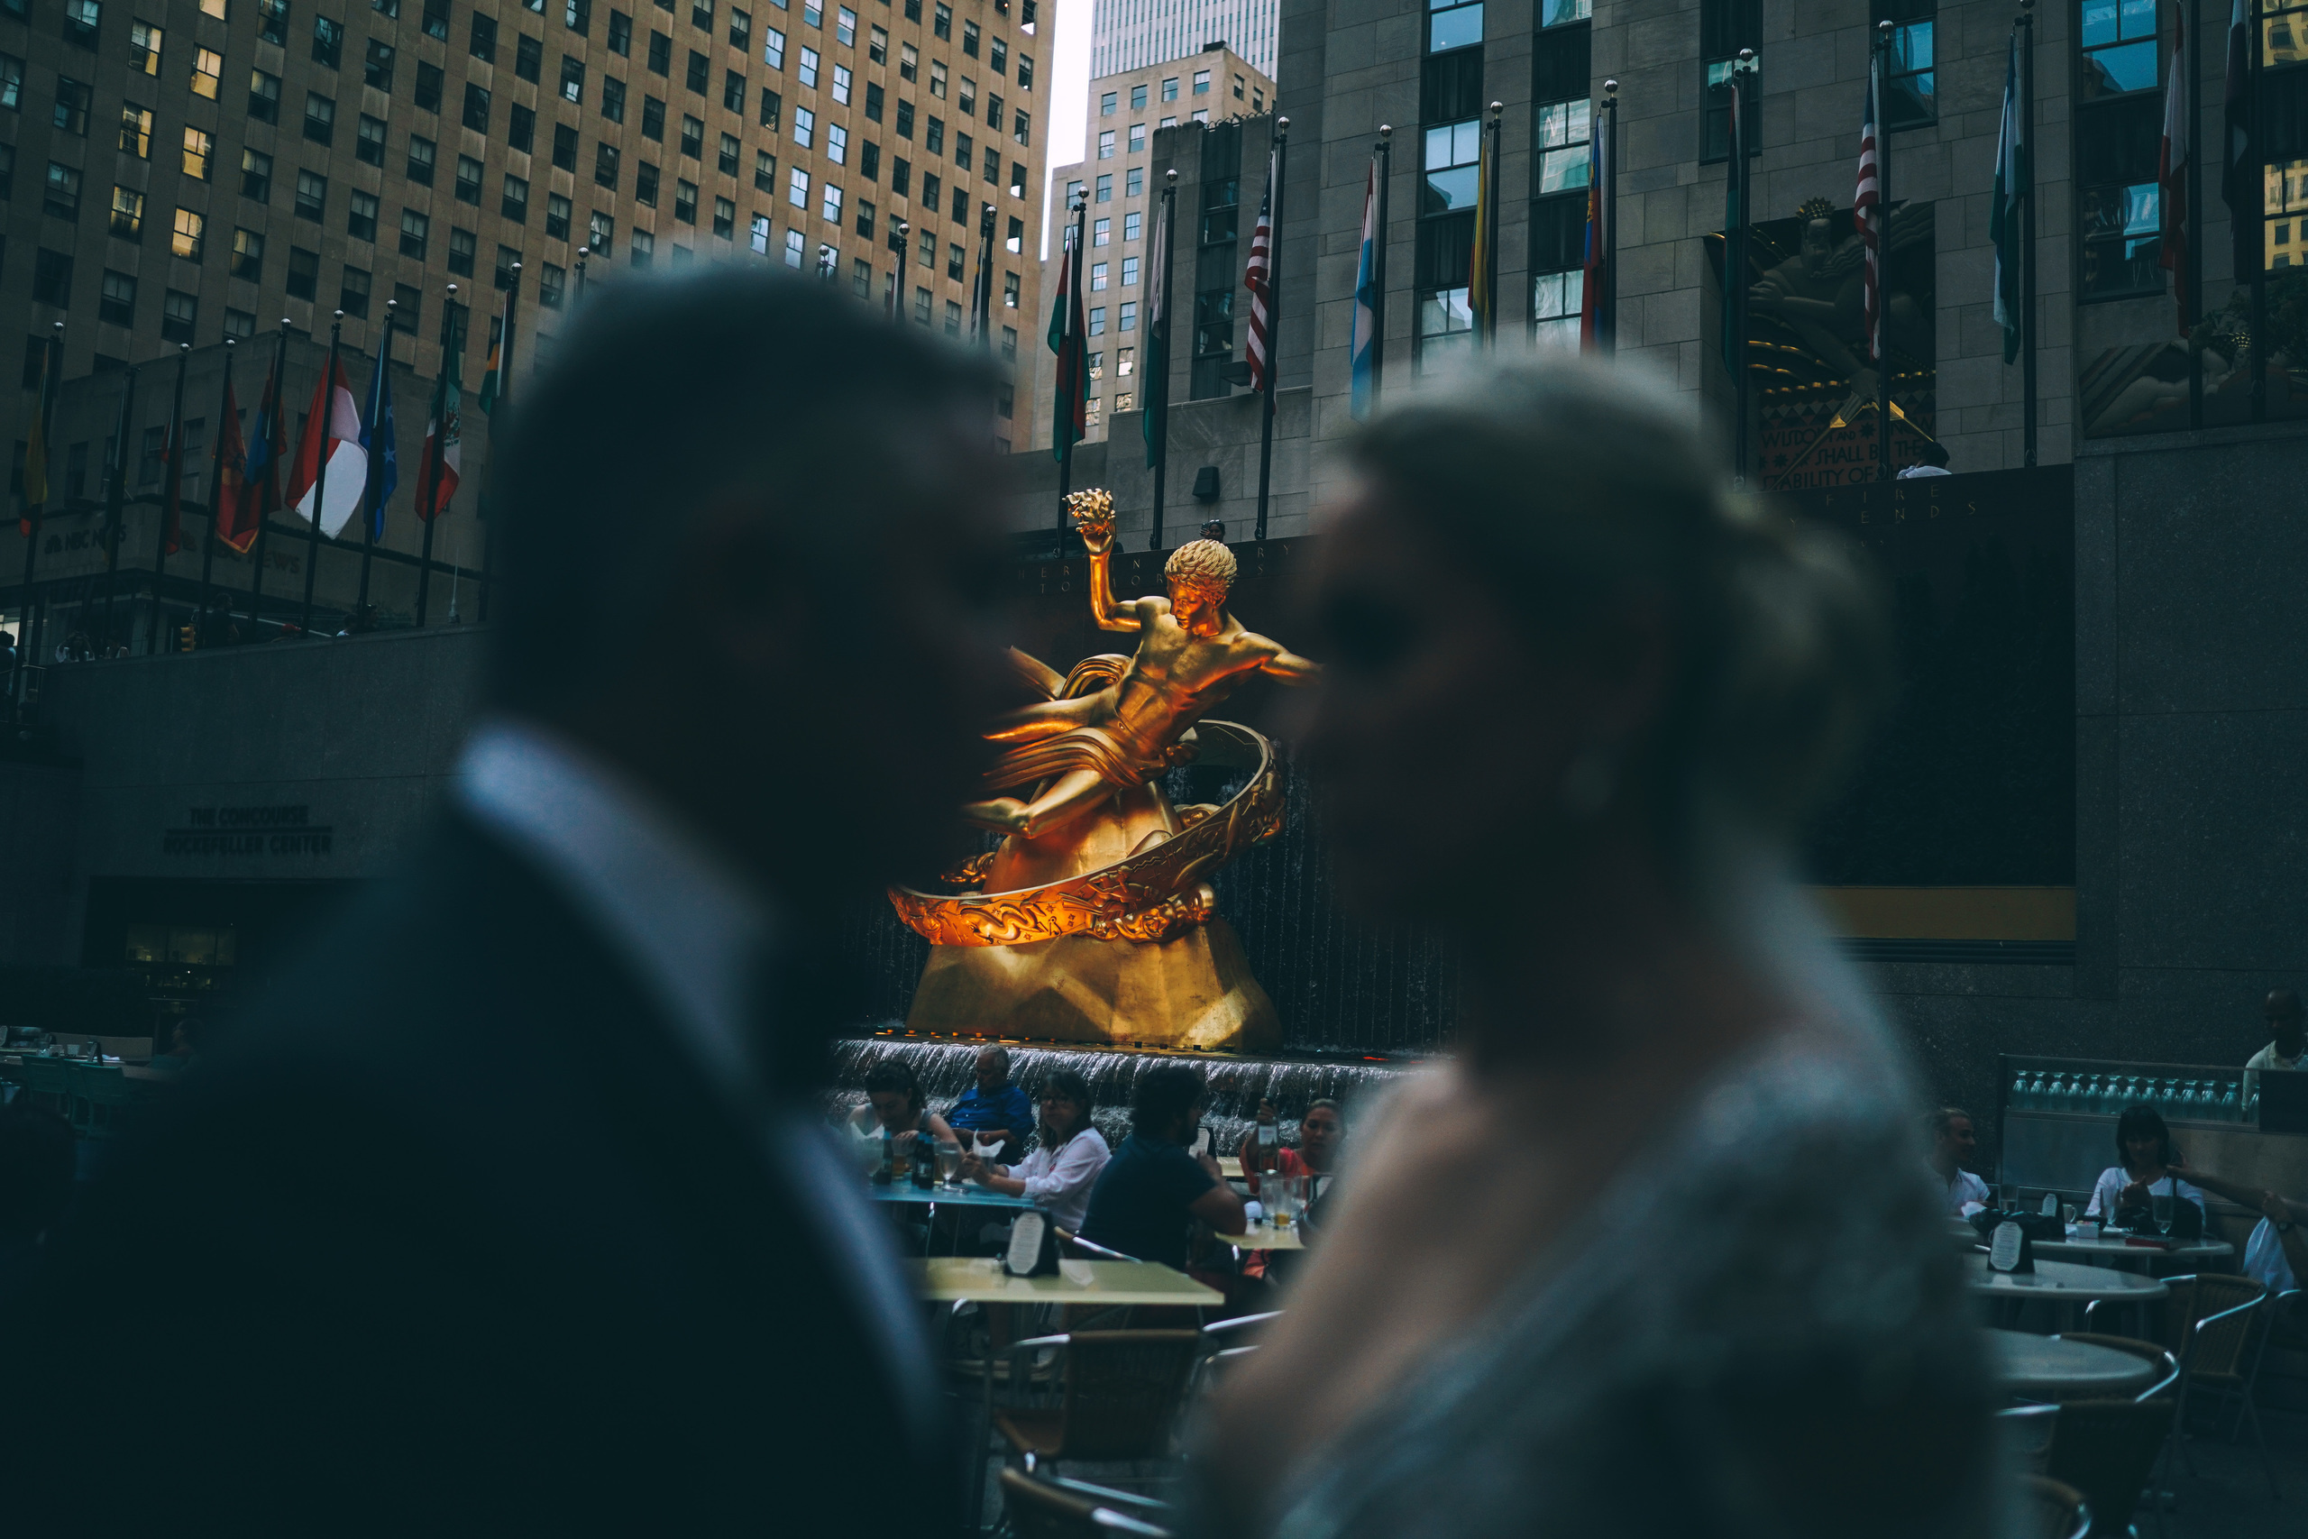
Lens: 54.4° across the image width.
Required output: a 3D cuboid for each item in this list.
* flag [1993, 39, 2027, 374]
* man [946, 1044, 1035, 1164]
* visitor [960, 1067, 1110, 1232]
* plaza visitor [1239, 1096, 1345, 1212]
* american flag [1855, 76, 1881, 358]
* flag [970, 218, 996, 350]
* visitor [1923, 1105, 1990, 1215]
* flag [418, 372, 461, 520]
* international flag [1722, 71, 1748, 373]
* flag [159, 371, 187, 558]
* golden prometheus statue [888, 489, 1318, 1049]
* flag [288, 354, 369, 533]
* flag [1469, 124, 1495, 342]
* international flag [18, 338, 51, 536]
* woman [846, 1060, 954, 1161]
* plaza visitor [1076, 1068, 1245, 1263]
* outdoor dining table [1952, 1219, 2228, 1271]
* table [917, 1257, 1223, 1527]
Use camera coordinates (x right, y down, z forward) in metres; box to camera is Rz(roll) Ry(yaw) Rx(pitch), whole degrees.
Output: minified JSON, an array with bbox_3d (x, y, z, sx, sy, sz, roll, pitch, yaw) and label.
[{"bbox_3d":[7.726,-5.171,20.280,0.450,3.129,0.400,0,-7,21],"label":"flag"},{"bbox_3d":[-0.880,1.970,10.900,0.550,1.260,0.800,-2,-8,38],"label":"man"},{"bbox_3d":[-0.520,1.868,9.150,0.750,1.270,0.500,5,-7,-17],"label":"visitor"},{"bbox_3d":[0.648,1.991,9.236,0.600,1.240,0.820,1,-7,14],"label":"plaza visitor"},{"bbox_3d":[6.252,-4.837,19.620,0.300,2.587,0.300,-1,-8,31],"label":"american flag"},{"bbox_3d":[-2.152,-5.030,27.299,0.440,3.030,0.400,4,-7,-5],"label":"flag"},{"bbox_3d":[3.200,1.974,9.100,0.750,1.200,0.500,0,-6,18],"label":"visitor"},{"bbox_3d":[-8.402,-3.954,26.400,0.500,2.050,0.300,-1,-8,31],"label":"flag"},{"bbox_3d":[5.254,-4.948,20.304,0.280,2.759,0.300,-1,-8,31],"label":"international flag"},{"bbox_3d":[-15.253,-4.853,35.000,0.500,3.073,0.400,6,-7,-24],"label":"flag"},{"bbox_3d":[-0.408,-0.043,21.600,3.950,5.350,2.800,-1,-7,27],"label":"golden prometheus statue"},{"bbox_3d":[-12.043,-4.776,32.700,1.150,2.975,0.550,5,-7,-21],"label":"flag"},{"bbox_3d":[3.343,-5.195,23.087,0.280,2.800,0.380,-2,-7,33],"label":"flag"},{"bbox_3d":[-16.574,-4.933,33.209,0.300,2.900,0.450,-2,-7,33],"label":"international flag"},{"bbox_3d":[-1.118,1.926,9.636,0.540,1.280,0.820,4,-7,-6],"label":"woman"},{"bbox_3d":[0.060,1.627,7.420,0.750,1.320,0.520,6,-7,-28],"label":"plaza visitor"},{"bbox_3d":[3.650,2.170,8.720,1.050,0.740,1.050,-2,-7,33],"label":"outdoor dining table"},{"bbox_3d":[-0.360,1.832,6.487,0.900,0.740,0.820,4,-7,-14],"label":"table"}]

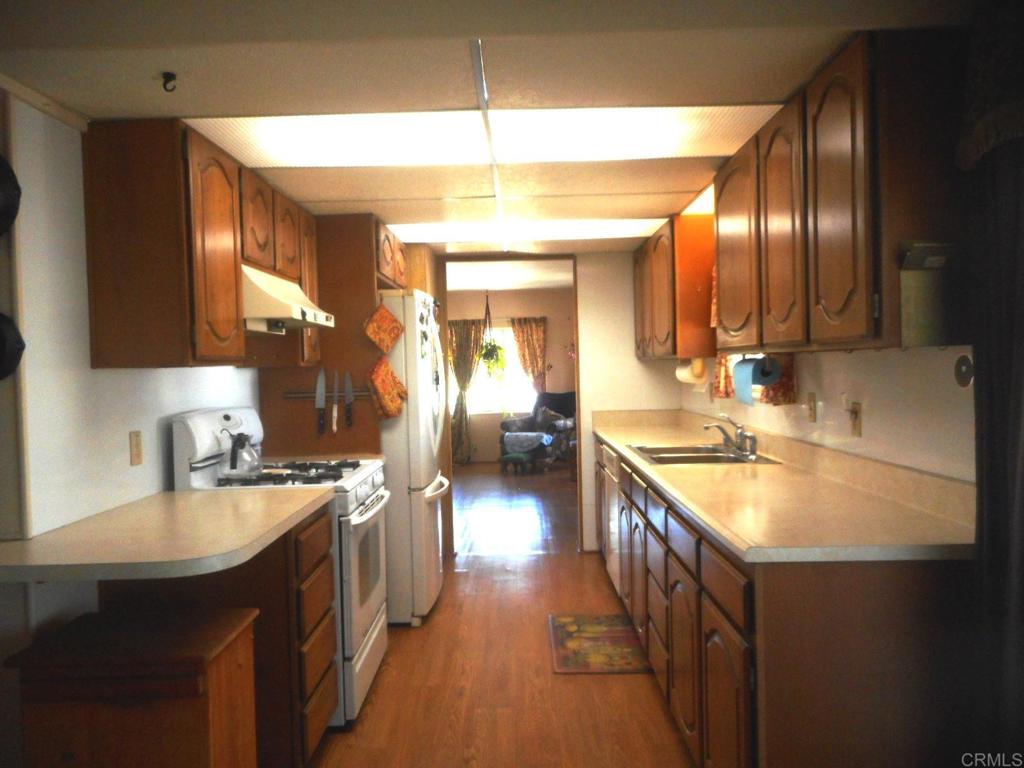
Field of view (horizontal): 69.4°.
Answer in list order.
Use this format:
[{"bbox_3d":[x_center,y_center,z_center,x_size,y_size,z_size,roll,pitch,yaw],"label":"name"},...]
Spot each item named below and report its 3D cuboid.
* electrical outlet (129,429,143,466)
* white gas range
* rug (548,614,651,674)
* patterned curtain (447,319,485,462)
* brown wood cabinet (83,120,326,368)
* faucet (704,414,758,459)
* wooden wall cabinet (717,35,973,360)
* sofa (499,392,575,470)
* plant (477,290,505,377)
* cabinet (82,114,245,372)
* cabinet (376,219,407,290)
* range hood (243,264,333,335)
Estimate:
[{"bbox_3d":[-1.333,0.227,2.631,0.008,0.120,0.080,-1,1,0],"label":"electrical outlet"},{"bbox_3d":[-0.924,0.696,3.154,0.687,1.199,0.760,-1,2,1],"label":"white gas range"},{"bbox_3d":[0.440,1.257,3.646,0.478,0.010,0.765,-1,1,0],"label":"rug"},{"bbox_3d":[-0.631,0.097,10.412,0.590,2.040,0.130,-1,1,0],"label":"patterned curtain"},{"bbox_3d":[-1.167,-0.458,3.079,0.325,0.773,1.505,-1,2,0],"label":"brown wood cabinet"},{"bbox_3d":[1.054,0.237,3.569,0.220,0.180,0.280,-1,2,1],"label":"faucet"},{"bbox_3d":[1.027,-0.484,2.476,0.328,0.756,1.445,-1,2,1],"label":"wooden wall cabinet"},{"bbox_3d":[0.483,0.593,9.567,1.000,1.000,0.950,0,2,43],"label":"sofa"},{"bbox_3d":[-0.276,-0.695,10.118,0.360,1.200,0.360,-1,1,0],"label":"plant"},{"bbox_3d":[-1.185,-0.452,2.598,0.330,0.780,0.493,-1,1,0],"label":"cabinet"},{"bbox_3d":[-1.000,-0.738,4.398,0.600,0.300,1.020,-1,1,0],"label":"cabinet"},{"bbox_3d":[-1.074,-0.343,3.154,0.482,0.235,0.755,-1,2,1],"label":"range hood"}]

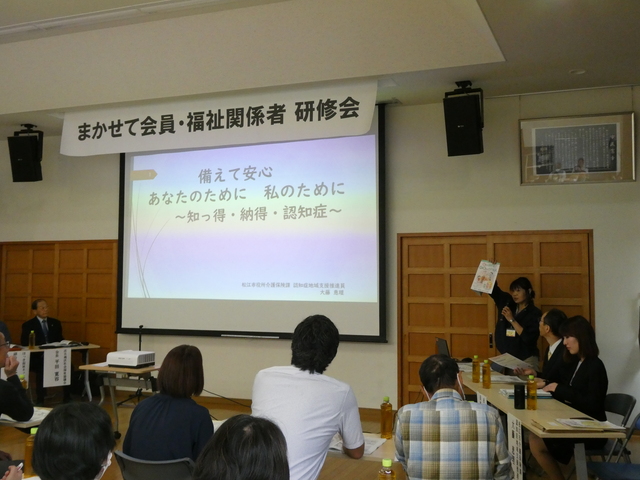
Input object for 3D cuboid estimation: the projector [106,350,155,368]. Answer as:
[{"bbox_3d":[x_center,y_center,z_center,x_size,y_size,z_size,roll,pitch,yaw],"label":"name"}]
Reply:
[{"bbox_3d":[-1.812,1.148,6.592,0.370,0.137,0.250,-2,-4,28],"label":"projector"}]

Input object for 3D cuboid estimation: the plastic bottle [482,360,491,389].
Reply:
[{"bbox_3d":[1.268,1.025,5.232,0.063,0.215,0.063,-1,-4,11],"label":"plastic bottle"}]

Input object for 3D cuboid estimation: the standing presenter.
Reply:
[{"bbox_3d":[1.758,1.089,6.146,0.520,1.600,0.400,-2,-4,36],"label":"standing presenter"}]

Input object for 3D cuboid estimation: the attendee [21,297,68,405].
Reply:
[{"bbox_3d":[-3.411,1.377,8.431,0.540,1.280,0.650,3,-4,-37],"label":"attendee"}]

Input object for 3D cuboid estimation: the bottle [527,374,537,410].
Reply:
[{"bbox_3d":[1.377,0.992,4.450,0.061,0.213,0.061,-1,-4,21],"label":"bottle"}]

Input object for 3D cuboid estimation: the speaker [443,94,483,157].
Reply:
[{"bbox_3d":[1.397,-1.104,6.620,0.310,0.545,0.260,-1,12,23],"label":"speaker"}]

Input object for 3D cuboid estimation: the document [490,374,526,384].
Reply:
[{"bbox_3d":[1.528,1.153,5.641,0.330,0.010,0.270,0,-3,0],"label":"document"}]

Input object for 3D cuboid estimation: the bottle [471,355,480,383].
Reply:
[{"bbox_3d":[1.258,1.043,5.540,0.063,0.215,0.063,-1,-4,11],"label":"bottle"}]

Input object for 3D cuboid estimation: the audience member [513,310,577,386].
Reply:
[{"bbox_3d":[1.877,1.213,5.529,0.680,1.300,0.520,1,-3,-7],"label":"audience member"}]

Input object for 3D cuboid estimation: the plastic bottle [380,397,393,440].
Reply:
[{"bbox_3d":[0.353,0.942,3.638,0.061,0.213,0.061,-1,-4,21],"label":"plastic bottle"}]

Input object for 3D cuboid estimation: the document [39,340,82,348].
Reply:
[{"bbox_3d":[-3.253,1.305,8.578,0.420,0.050,0.300,3,-4,-40],"label":"document"}]

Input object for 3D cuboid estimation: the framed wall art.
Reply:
[{"bbox_3d":[2.540,-0.897,6.778,1.077,0.680,0.040,-1,-4,21],"label":"framed wall art"}]

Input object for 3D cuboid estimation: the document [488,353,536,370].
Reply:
[{"bbox_3d":[1.532,0.979,5.470,0.210,0.015,0.297,-7,16,-31],"label":"document"}]

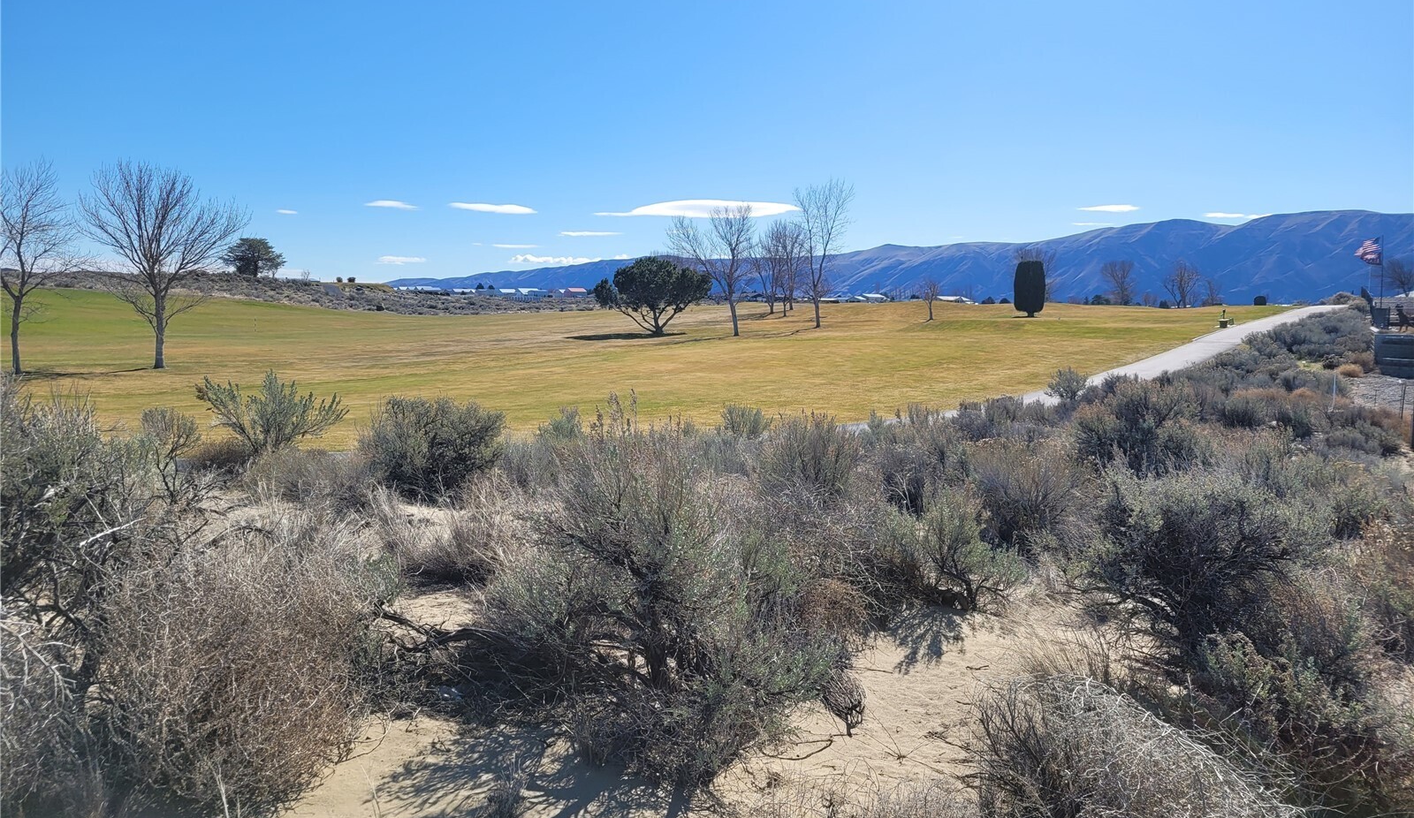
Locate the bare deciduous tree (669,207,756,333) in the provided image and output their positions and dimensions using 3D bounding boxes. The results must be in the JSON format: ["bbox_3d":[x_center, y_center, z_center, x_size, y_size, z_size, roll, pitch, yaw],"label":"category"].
[{"bbox_3d":[0.250,-10.440,80.000,6.410,9.990,6.410,0,6,0],"label":"bare deciduous tree"}]

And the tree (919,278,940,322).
[{"bbox_3d":[19.960,-9.780,95.000,1.840,3.850,1.840,1,6,12],"label":"tree"}]

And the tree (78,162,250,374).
[{"bbox_3d":[-23.010,-6.110,45.000,6.520,8.800,6.520,-3,7,-27],"label":"tree"}]

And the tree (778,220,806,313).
[{"bbox_3d":[9.770,-16.430,122.000,3.160,10.660,3.160,0,6,5],"label":"tree"}]

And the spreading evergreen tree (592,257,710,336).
[{"bbox_3d":[-4.080,-8.530,80.000,8.890,5.990,8.890,0,6,-3],"label":"spreading evergreen tree"}]

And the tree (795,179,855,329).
[{"bbox_3d":[10.240,-13.400,92.000,5.040,12.920,5.040,1,6,6],"label":"tree"}]

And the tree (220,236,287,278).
[{"bbox_3d":[-57.780,-19.380,135.000,7.750,5.200,7.750,-3,7,-23],"label":"tree"}]

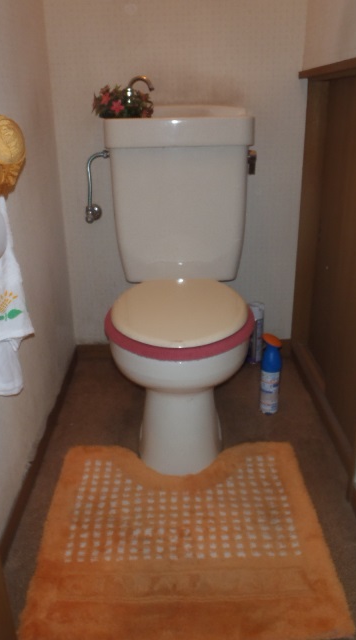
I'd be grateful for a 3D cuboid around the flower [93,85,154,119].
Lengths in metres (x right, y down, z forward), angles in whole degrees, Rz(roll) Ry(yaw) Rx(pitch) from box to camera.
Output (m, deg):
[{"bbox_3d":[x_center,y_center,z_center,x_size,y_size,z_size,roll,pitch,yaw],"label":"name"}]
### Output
[{"bbox_3d":[-0.154,-0.622,1.494,0.168,0.100,0.130,-1,23,0],"label":"flower"}]

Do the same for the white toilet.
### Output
[{"bbox_3d":[0.012,-0.112,1.437,0.410,0.887,0.737,-1,23,0],"label":"white toilet"}]

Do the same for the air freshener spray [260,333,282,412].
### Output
[{"bbox_3d":[0.282,0.161,1.583,0.058,0.262,0.058,7,24,18],"label":"air freshener spray"}]

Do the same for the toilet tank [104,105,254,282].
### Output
[{"bbox_3d":[0.005,-0.386,1.594,0.410,0.502,0.235,-1,23,0],"label":"toilet tank"}]

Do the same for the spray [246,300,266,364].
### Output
[{"bbox_3d":[0.278,0.049,1.899,0.053,0.225,0.053,-1,23,0],"label":"spray"}]

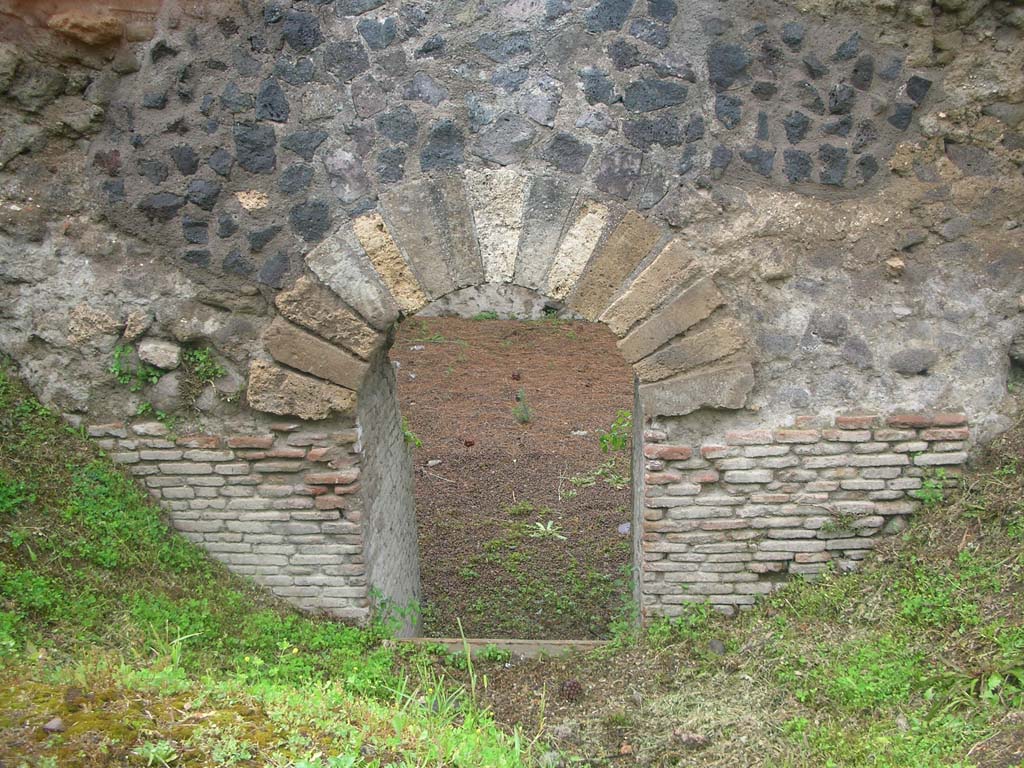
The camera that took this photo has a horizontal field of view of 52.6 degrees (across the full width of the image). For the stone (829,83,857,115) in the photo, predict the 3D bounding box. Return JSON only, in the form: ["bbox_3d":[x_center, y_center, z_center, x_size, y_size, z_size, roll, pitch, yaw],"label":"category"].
[{"bbox_3d":[1.422,-1.228,4.455,0.119,0.132,0.107,-1,12,0],"label":"stone"}]

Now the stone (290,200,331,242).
[{"bbox_3d":[-0.911,-0.737,4.695,0.185,0.180,0.135,0,7,0],"label":"stone"}]

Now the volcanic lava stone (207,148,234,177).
[{"bbox_3d":[-1.310,-0.995,4.662,0.121,0.121,0.091,0,7,0],"label":"volcanic lava stone"}]

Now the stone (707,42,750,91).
[{"bbox_3d":[0.948,-1.381,4.548,0.179,0.210,0.145,-1,9,5],"label":"stone"}]

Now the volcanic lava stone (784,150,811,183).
[{"bbox_3d":[1.264,-0.967,4.594,0.121,0.147,0.100,-1,9,5],"label":"volcanic lava stone"}]

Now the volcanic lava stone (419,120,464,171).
[{"bbox_3d":[-0.303,-1.041,4.520,0.189,0.210,0.169,-1,12,0],"label":"volcanic lava stone"}]

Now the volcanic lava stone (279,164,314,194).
[{"bbox_3d":[-0.976,-0.938,4.757,0.167,0.134,0.112,-1,9,5],"label":"volcanic lava stone"}]

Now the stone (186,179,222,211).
[{"bbox_3d":[-1.390,-0.856,4.679,0.162,0.144,0.108,0,7,0],"label":"stone"}]

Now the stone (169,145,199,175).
[{"bbox_3d":[-1.511,-1.042,4.817,0.143,0.135,0.104,-1,9,5],"label":"stone"}]

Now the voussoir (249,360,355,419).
[{"bbox_3d":[-0.966,0.041,4.789,0.503,0.242,0.280,10,12,-2],"label":"voussoir"}]

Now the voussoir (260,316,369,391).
[{"bbox_3d":[-0.899,-0.152,4.920,0.510,0.198,0.300,23,10,1],"label":"voussoir"}]

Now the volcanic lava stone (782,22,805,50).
[{"bbox_3d":[1.220,-1.503,4.508,0.093,0.125,0.081,-1,9,5],"label":"volcanic lava stone"}]

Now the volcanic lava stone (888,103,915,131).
[{"bbox_3d":[1.681,-1.154,4.468,0.111,0.116,0.100,-1,12,0],"label":"volcanic lava stone"}]

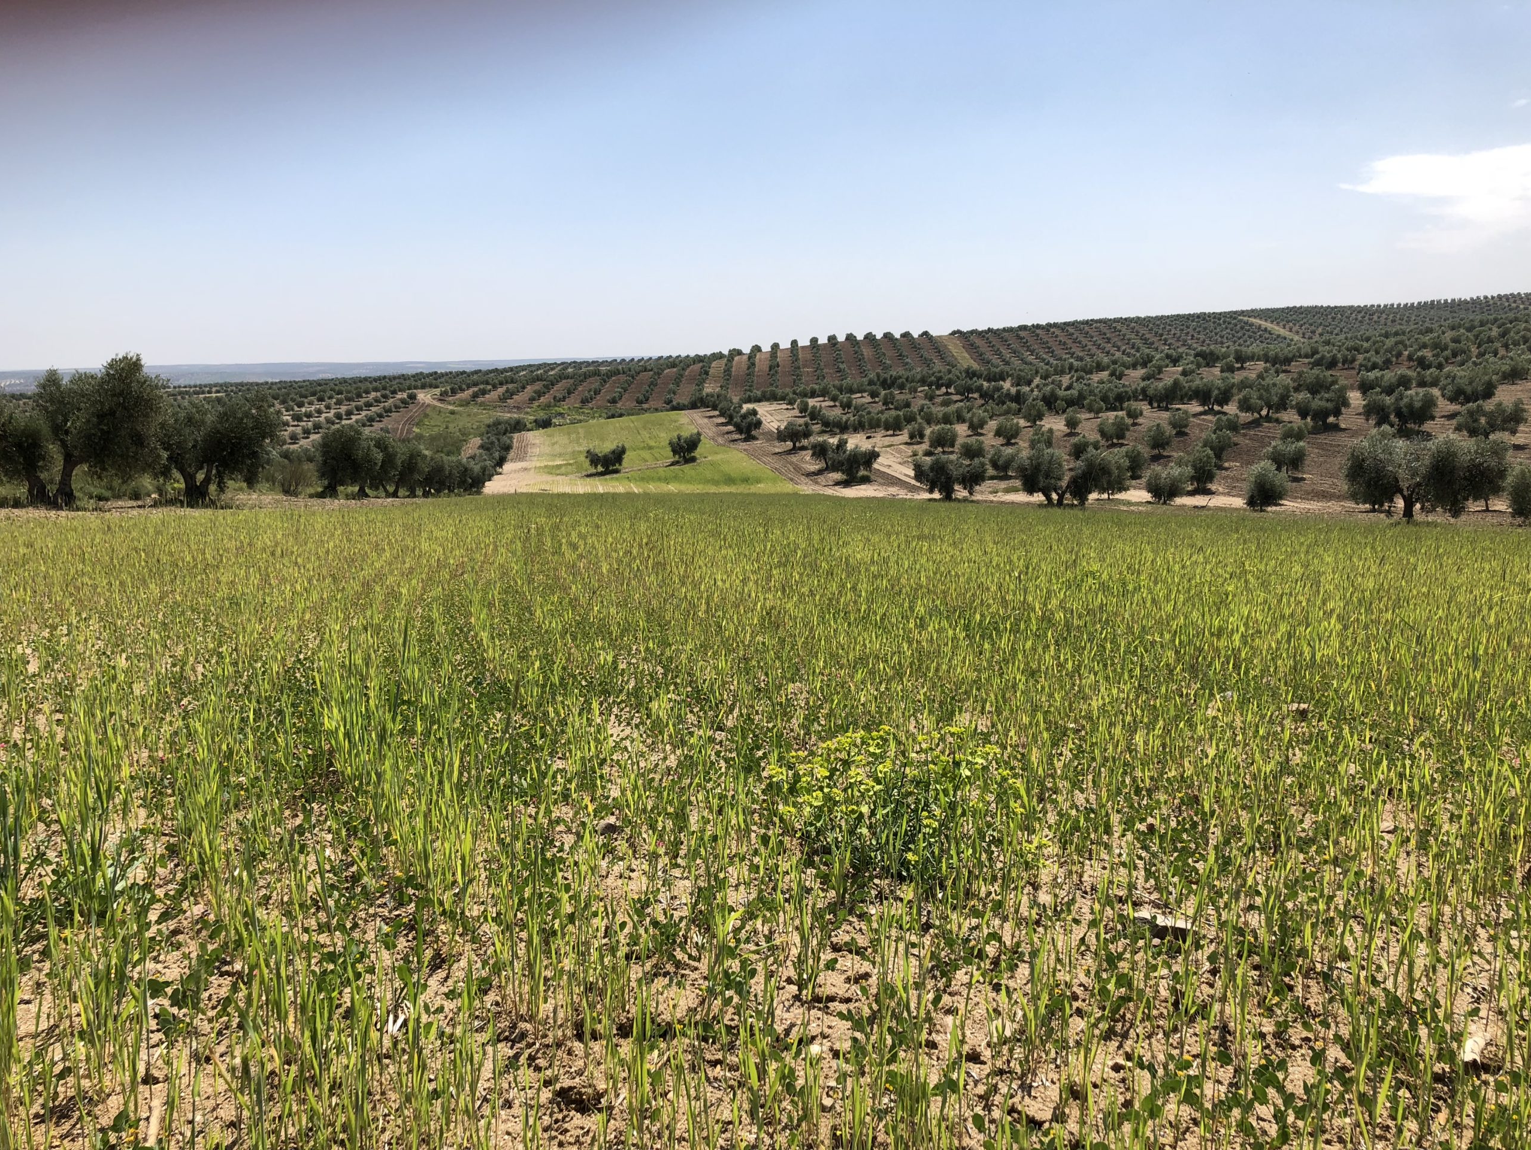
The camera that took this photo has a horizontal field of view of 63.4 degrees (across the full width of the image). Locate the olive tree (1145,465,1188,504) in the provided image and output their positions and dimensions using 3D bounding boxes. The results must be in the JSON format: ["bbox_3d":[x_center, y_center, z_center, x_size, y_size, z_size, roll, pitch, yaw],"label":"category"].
[{"bbox_3d":[20.999,-4.740,65.000,2.150,2.140,2.150,3,10,18],"label":"olive tree"}]

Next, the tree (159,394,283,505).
[{"bbox_3d":[-16.259,-3.752,37.000,3.380,3.310,3.380,-5,11,-23],"label":"tree"}]

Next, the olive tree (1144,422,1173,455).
[{"bbox_3d":[28.554,-9.866,90.000,1.990,2.420,1.990,3,10,17],"label":"olive tree"}]

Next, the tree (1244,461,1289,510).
[{"bbox_3d":[23.415,-4.159,58.000,1.930,2.390,1.930,3,11,22],"label":"tree"}]

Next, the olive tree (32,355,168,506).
[{"bbox_3d":[-19.297,-4.190,36.000,3.480,4.360,3.480,-6,11,-28],"label":"olive tree"}]

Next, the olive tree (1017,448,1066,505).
[{"bbox_3d":[15.072,-5.418,68.000,2.700,3.290,2.700,2,10,12],"label":"olive tree"}]

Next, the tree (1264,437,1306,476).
[{"bbox_3d":[30.180,-6.867,72.000,2.250,2.190,2.250,4,11,22],"label":"tree"}]

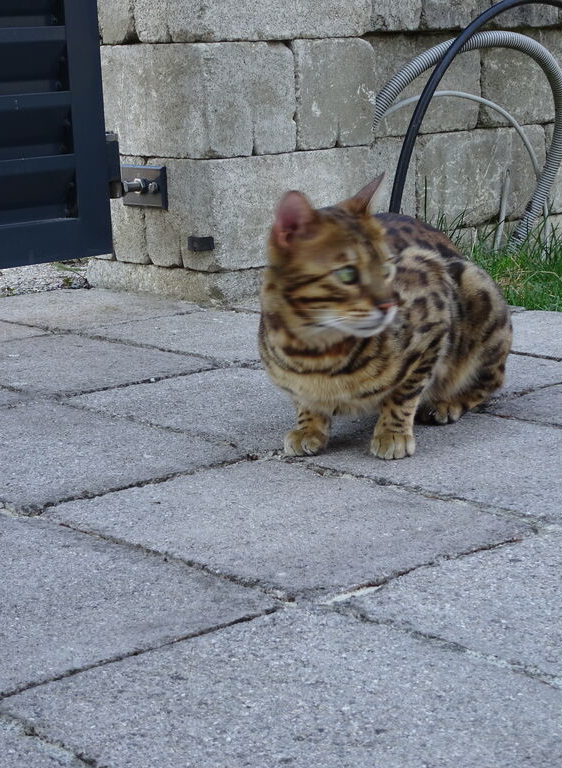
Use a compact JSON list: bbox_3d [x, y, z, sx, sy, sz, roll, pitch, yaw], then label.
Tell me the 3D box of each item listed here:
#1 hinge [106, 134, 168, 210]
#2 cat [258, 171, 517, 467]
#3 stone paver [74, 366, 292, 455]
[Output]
[{"bbox_3d":[-0.203,-0.275,2.241,0.068,0.100,0.078,-12,16,-41],"label":"hinge"},{"bbox_3d":[0.110,-0.076,1.496,0.160,0.225,0.290,4,13,23],"label":"cat"},{"bbox_3d":[-0.031,0.046,1.615,0.222,0.055,0.299,-12,16,-41],"label":"stone paver"}]

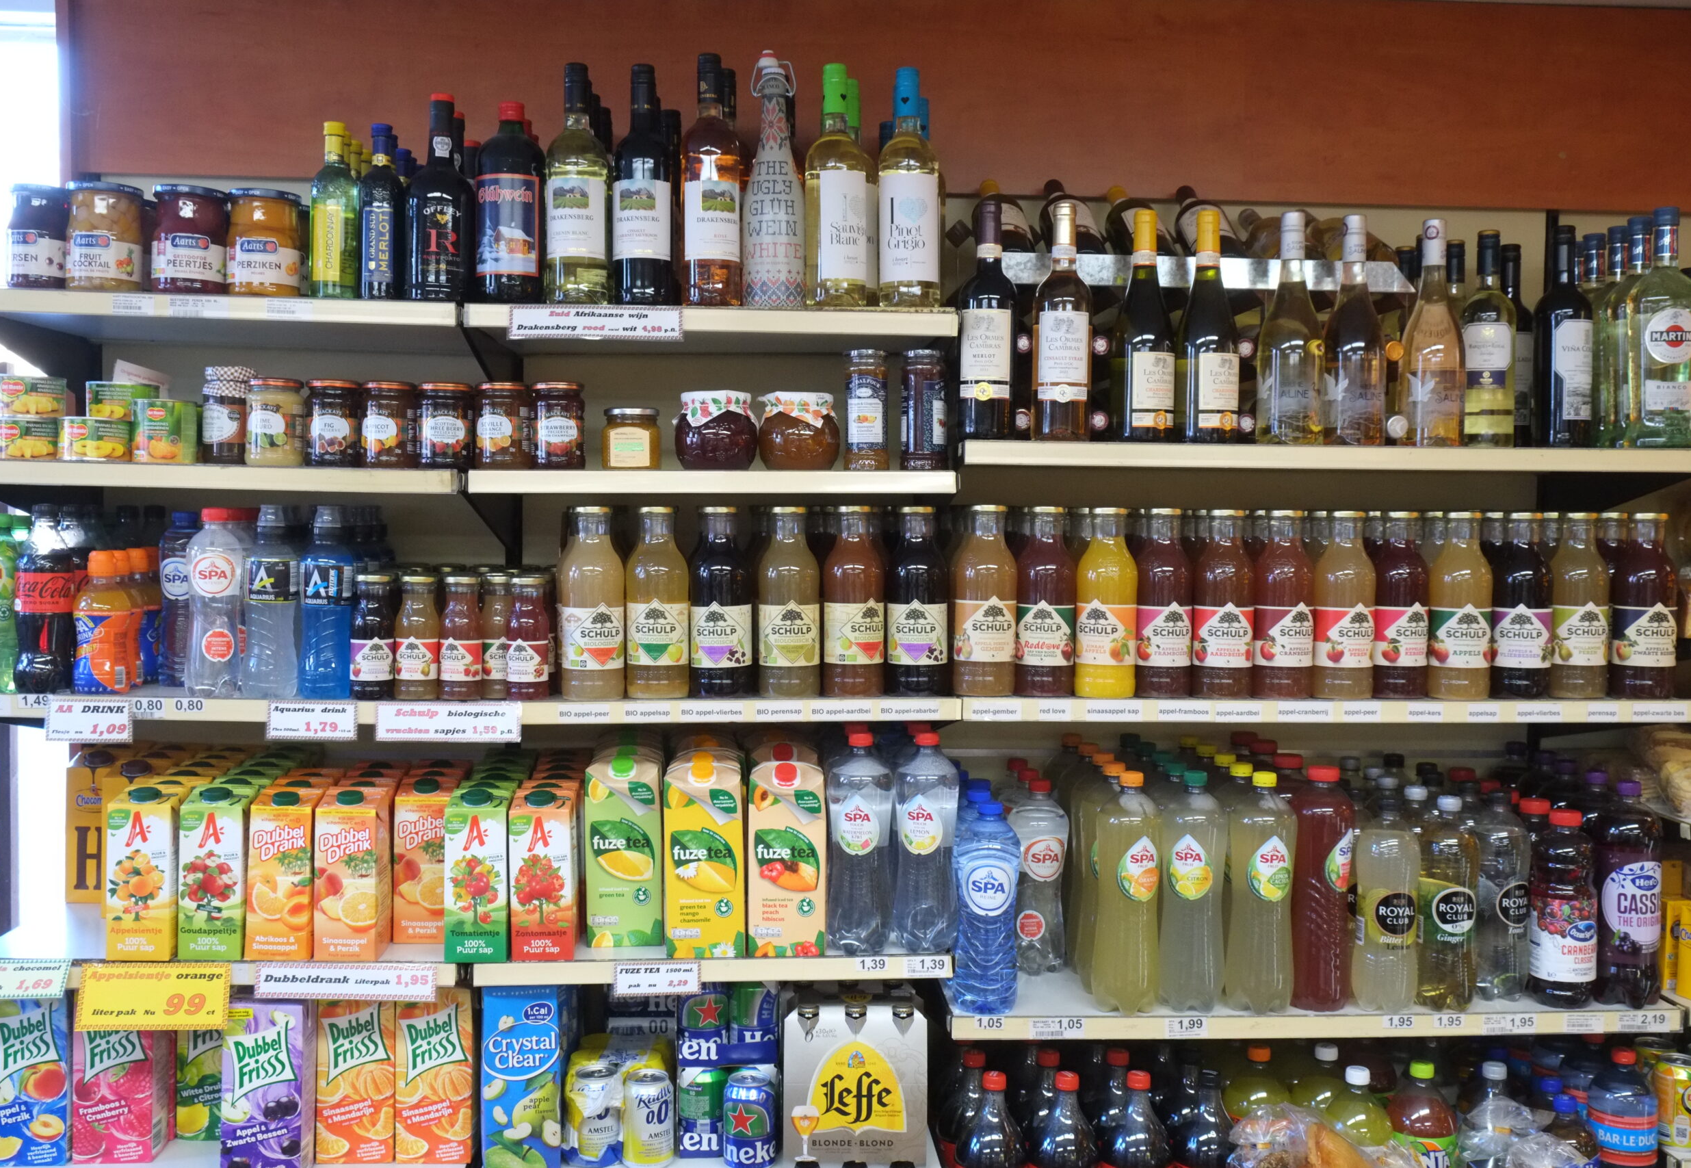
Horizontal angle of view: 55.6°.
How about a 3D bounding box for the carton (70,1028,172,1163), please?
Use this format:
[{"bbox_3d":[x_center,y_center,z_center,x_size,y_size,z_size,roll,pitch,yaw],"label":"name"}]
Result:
[{"bbox_3d":[-0.924,0.610,2.057,0.096,0.242,0.068,0,3,-3],"label":"carton"}]

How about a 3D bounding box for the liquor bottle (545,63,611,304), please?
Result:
[{"bbox_3d":[-0.339,-0.506,2.034,0.079,0.294,0.079,0,3,-10],"label":"liquor bottle"}]

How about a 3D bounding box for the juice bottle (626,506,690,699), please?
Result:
[{"bbox_3d":[-0.233,0.024,2.000,0.077,0.237,0.077,0,3,-4],"label":"juice bottle"}]

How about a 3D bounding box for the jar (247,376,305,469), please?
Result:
[{"bbox_3d":[-0.714,-0.201,2.013,0.070,0.111,0.070,0,3,-3],"label":"jar"}]

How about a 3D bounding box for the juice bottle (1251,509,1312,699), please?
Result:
[{"bbox_3d":[0.579,0.025,2.116,0.079,0.245,0.079,-1,3,-20],"label":"juice bottle"}]

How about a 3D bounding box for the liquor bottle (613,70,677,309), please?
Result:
[{"bbox_3d":[-0.256,-0.506,2.035,0.076,0.295,0.076,0,3,1],"label":"liquor bottle"}]

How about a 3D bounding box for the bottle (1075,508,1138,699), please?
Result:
[{"bbox_3d":[0.331,0.025,2.030,0.077,0.237,0.077,2,4,29],"label":"bottle"}]

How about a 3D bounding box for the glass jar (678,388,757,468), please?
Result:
[{"bbox_3d":[-0.168,-0.199,2.100,0.104,0.103,0.104,0,4,-3],"label":"glass jar"}]

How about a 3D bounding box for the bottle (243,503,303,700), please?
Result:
[{"bbox_3d":[-0.711,0.023,1.985,0.065,0.237,0.065,-1,3,-15],"label":"bottle"}]

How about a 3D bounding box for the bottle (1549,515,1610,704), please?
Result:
[{"bbox_3d":[0.989,0.028,2.165,0.077,0.248,0.077,1,3,3],"label":"bottle"}]

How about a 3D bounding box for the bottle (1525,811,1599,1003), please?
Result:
[{"bbox_3d":[0.970,0.431,2.165,0.084,0.263,0.084,-1,3,-19],"label":"bottle"}]

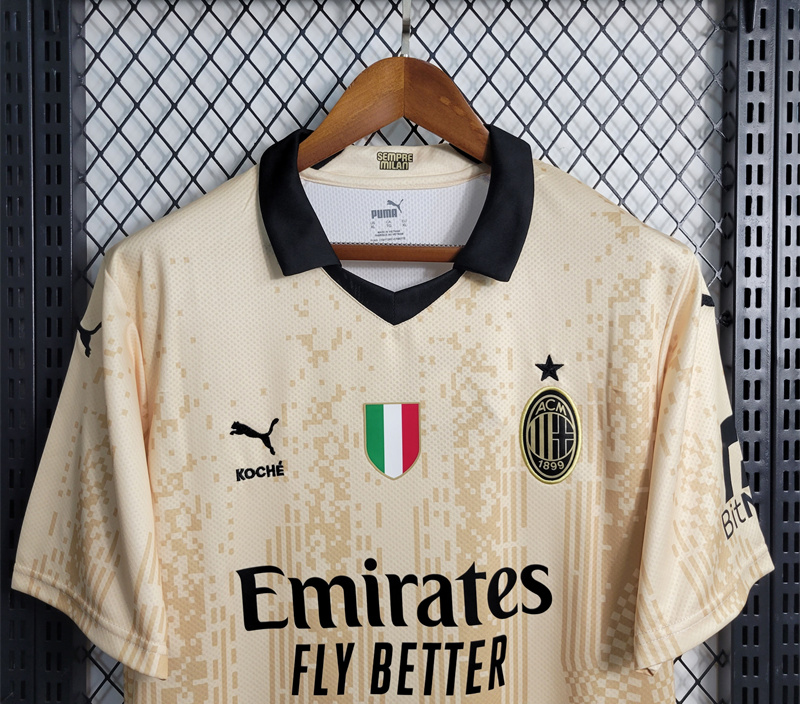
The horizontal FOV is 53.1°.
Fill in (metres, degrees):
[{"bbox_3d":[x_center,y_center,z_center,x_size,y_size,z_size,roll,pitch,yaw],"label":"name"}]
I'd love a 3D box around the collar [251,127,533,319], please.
[{"bbox_3d":[-0.003,-0.119,0.760,0.257,0.190,0.110,0,2,0],"label":"collar"}]

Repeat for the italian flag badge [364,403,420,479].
[{"bbox_3d":[-0.007,0.078,0.710,0.051,0.068,0.004,-1,-5,0],"label":"italian flag badge"}]

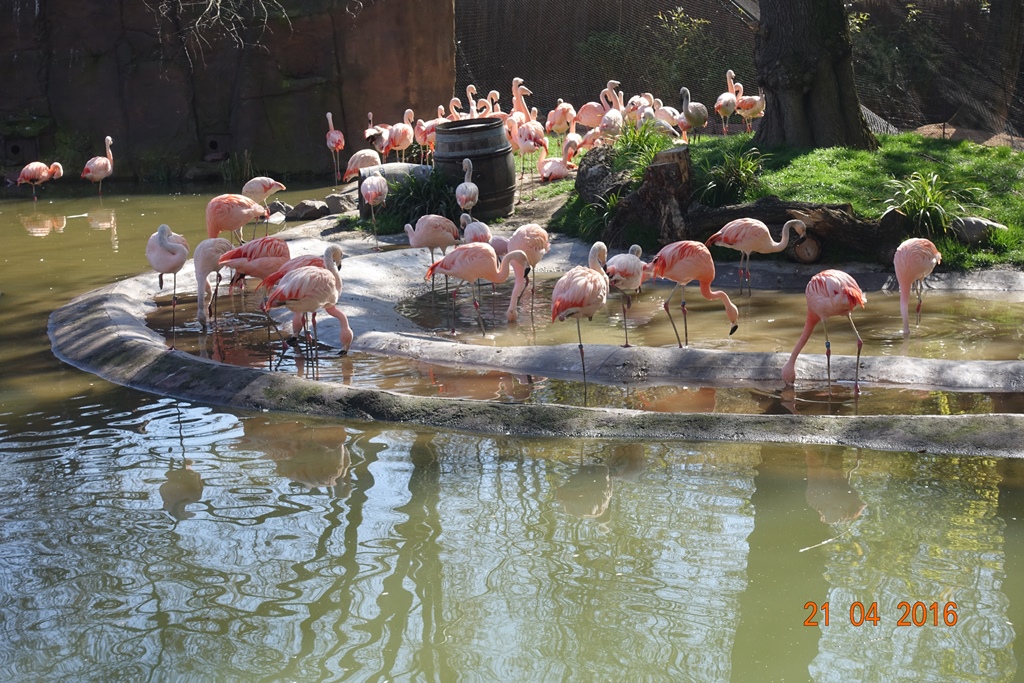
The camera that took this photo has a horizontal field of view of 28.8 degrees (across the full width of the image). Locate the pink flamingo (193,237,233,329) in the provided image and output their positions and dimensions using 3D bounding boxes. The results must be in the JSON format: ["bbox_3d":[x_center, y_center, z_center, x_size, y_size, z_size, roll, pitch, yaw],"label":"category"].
[{"bbox_3d":[-2.292,-0.438,15.291,0.260,0.709,0.480,6,12,37],"label":"pink flamingo"}]

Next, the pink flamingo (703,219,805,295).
[{"bbox_3d":[1.837,-0.590,15.024,0.760,0.679,0.270,-2,10,0],"label":"pink flamingo"}]

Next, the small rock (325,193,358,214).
[{"bbox_3d":[-1.975,-1.608,23.200,0.380,0.250,0.330,-1,9,0],"label":"small rock"}]

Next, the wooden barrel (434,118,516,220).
[{"bbox_3d":[-0.385,-1.766,20.660,0.810,0.960,0.810,-7,10,1],"label":"wooden barrel"}]

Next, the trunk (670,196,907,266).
[{"bbox_3d":[2.381,-0.951,17.154,1.980,0.546,0.500,-2,10,-3],"label":"trunk"}]

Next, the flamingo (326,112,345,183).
[{"bbox_3d":[-2.416,-2.624,27.258,0.240,1.016,0.440,-5,10,-17],"label":"flamingo"}]

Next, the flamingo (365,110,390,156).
[{"bbox_3d":[-1.700,-2.386,24.897,0.280,0.949,0.450,6,13,37],"label":"flamingo"}]

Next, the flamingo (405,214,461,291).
[{"bbox_3d":[-0.630,-0.674,15.780,0.480,0.667,0.270,-4,10,-10],"label":"flamingo"}]

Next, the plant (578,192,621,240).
[{"bbox_3d":[0.787,-1.124,17.900,0.390,0.440,0.370,-1,9,0],"label":"plant"}]

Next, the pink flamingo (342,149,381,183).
[{"bbox_3d":[-1.718,-1.874,23.200,0.550,0.760,0.250,-2,10,-5],"label":"pink flamingo"}]

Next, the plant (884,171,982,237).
[{"bbox_3d":[3.484,-1.143,16.500,0.800,0.540,0.700,-1,9,0],"label":"plant"}]

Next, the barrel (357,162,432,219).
[{"bbox_3d":[-1.153,-1.474,19.800,0.740,0.620,0.620,-1,9,-9],"label":"barrel"}]

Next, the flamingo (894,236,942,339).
[{"bbox_3d":[2.935,-0.414,14.401,0.250,0.694,0.460,6,13,38],"label":"flamingo"}]

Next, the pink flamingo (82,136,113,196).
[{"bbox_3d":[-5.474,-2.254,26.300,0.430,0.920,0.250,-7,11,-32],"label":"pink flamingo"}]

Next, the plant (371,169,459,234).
[{"bbox_3d":[-0.964,-1.421,19.886,0.880,0.612,0.750,-2,10,0],"label":"plant"}]

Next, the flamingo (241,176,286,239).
[{"bbox_3d":[-2.698,-1.428,21.479,0.500,0.704,0.260,-3,10,-6],"label":"flamingo"}]

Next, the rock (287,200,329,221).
[{"bbox_3d":[-2.383,-1.526,23.200,0.490,0.230,0.370,-1,9,0],"label":"rock"}]

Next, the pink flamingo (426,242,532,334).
[{"bbox_3d":[-0.222,-0.342,13.609,0.720,0.672,0.270,-1,10,5],"label":"pink flamingo"}]

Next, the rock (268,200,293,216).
[{"bbox_3d":[-2.767,-1.590,23.800,0.310,0.190,0.260,-1,9,0],"label":"rock"}]

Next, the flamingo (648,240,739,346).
[{"bbox_3d":[1.199,-0.317,13.150,0.600,0.710,0.280,-1,10,3],"label":"flamingo"}]

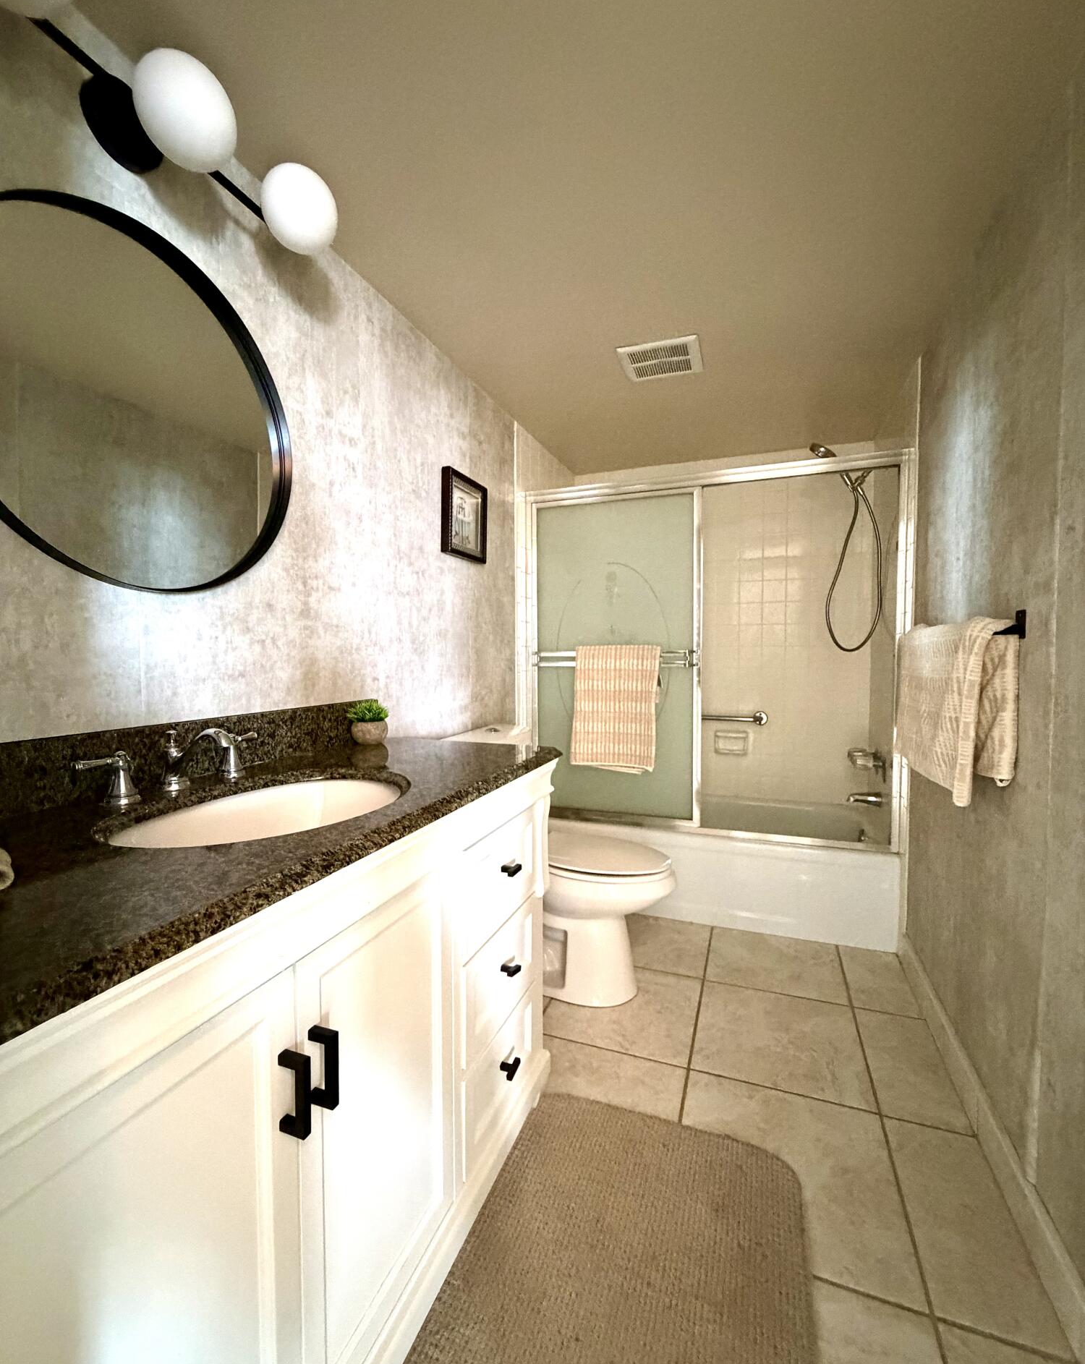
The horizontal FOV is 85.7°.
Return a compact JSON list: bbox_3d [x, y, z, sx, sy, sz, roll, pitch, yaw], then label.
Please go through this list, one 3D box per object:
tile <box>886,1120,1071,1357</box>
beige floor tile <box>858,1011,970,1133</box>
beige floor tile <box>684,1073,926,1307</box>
[{"bbox_3d":[0.830,1.065,1.167,0.196,0.012,0.464,1,3,21],"label":"tile"},{"bbox_3d":[0.993,1.046,1.600,0.196,0.012,0.464,1,3,21],"label":"beige floor tile"},{"bbox_3d":[0.519,1.044,1.260,0.442,0.010,0.445,1,3,20],"label":"beige floor tile"}]

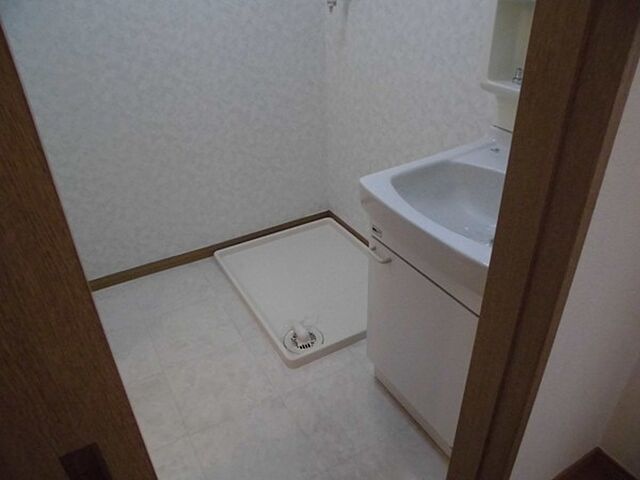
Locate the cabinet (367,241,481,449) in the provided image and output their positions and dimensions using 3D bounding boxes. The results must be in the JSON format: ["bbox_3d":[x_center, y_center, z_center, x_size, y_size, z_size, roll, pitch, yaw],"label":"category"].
[{"bbox_3d":[0.453,0.275,1.308,0.448,0.542,0.508,-18,35,-24],"label":"cabinet"}]

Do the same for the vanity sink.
[{"bbox_3d":[0.416,-0.040,1.104,0.502,0.212,0.524,-18,35,-24],"label":"vanity sink"}]

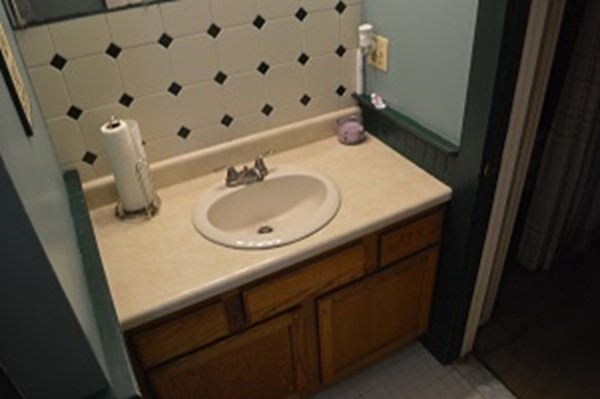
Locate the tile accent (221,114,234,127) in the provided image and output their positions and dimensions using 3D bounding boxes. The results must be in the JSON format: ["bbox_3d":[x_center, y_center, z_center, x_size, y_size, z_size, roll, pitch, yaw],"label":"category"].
[{"bbox_3d":[-0.258,-0.280,1.595,0.038,0.038,0.008,-19,39,-21],"label":"tile accent"}]

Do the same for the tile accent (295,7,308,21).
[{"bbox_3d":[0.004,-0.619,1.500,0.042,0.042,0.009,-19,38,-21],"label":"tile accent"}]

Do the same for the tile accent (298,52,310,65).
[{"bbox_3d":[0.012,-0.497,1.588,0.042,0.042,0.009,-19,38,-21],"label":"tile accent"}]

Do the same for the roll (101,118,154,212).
[{"bbox_3d":[-0.539,-0.111,1.410,0.112,0.280,0.112,-19,39,-21],"label":"roll"}]

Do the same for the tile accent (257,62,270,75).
[{"bbox_3d":[-0.126,-0.455,1.558,0.038,0.038,0.008,-19,39,-21],"label":"tile accent"}]

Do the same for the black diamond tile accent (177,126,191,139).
[{"bbox_3d":[-0.397,-0.230,1.540,0.038,0.038,0.008,-19,39,-21],"label":"black diamond tile accent"}]

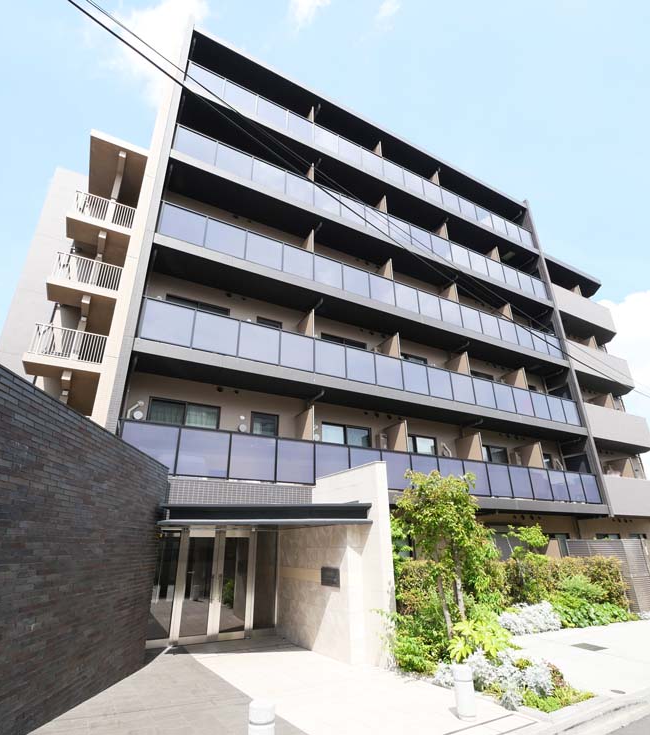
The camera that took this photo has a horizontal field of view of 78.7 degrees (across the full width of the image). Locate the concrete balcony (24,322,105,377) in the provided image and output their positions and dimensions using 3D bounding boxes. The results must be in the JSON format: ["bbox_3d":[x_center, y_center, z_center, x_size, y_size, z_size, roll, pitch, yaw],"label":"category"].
[{"bbox_3d":[-8.666,-0.411,13.400,2.120,1.330,1.200,11,-26,-26],"label":"concrete balcony"}]

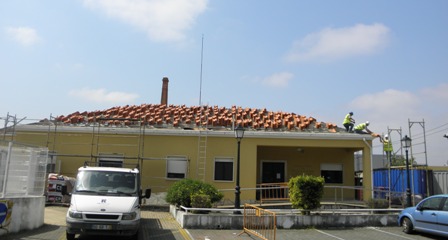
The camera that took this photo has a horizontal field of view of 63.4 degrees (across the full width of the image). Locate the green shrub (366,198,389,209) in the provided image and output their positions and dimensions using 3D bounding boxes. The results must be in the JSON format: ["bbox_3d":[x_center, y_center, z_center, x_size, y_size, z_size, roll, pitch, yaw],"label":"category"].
[{"bbox_3d":[7.099,3.915,16.842,1.050,0.550,0.800,3,-8,-13],"label":"green shrub"}]

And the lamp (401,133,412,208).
[{"bbox_3d":[8.075,2.344,15.858,0.420,3.400,0.420,3,-8,-13],"label":"lamp"}]

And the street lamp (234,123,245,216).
[{"bbox_3d":[0.571,1.848,13.779,0.380,3.400,0.380,3,-8,-13],"label":"street lamp"}]

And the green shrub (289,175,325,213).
[{"bbox_3d":[3.253,2.939,14.341,1.420,1.580,1.300,3,-8,-13],"label":"green shrub"}]

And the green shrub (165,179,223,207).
[{"bbox_3d":[-1.283,3.129,15.306,2.450,1.330,2.000,3,-8,-13],"label":"green shrub"}]

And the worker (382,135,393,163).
[{"bbox_3d":[8.959,1.663,19.899,0.600,1.760,0.580,9,-11,-40],"label":"worker"}]

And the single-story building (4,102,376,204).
[{"bbox_3d":[-1.762,2.308,25.322,19.800,6.600,11.500,2,-8,0],"label":"single-story building"}]

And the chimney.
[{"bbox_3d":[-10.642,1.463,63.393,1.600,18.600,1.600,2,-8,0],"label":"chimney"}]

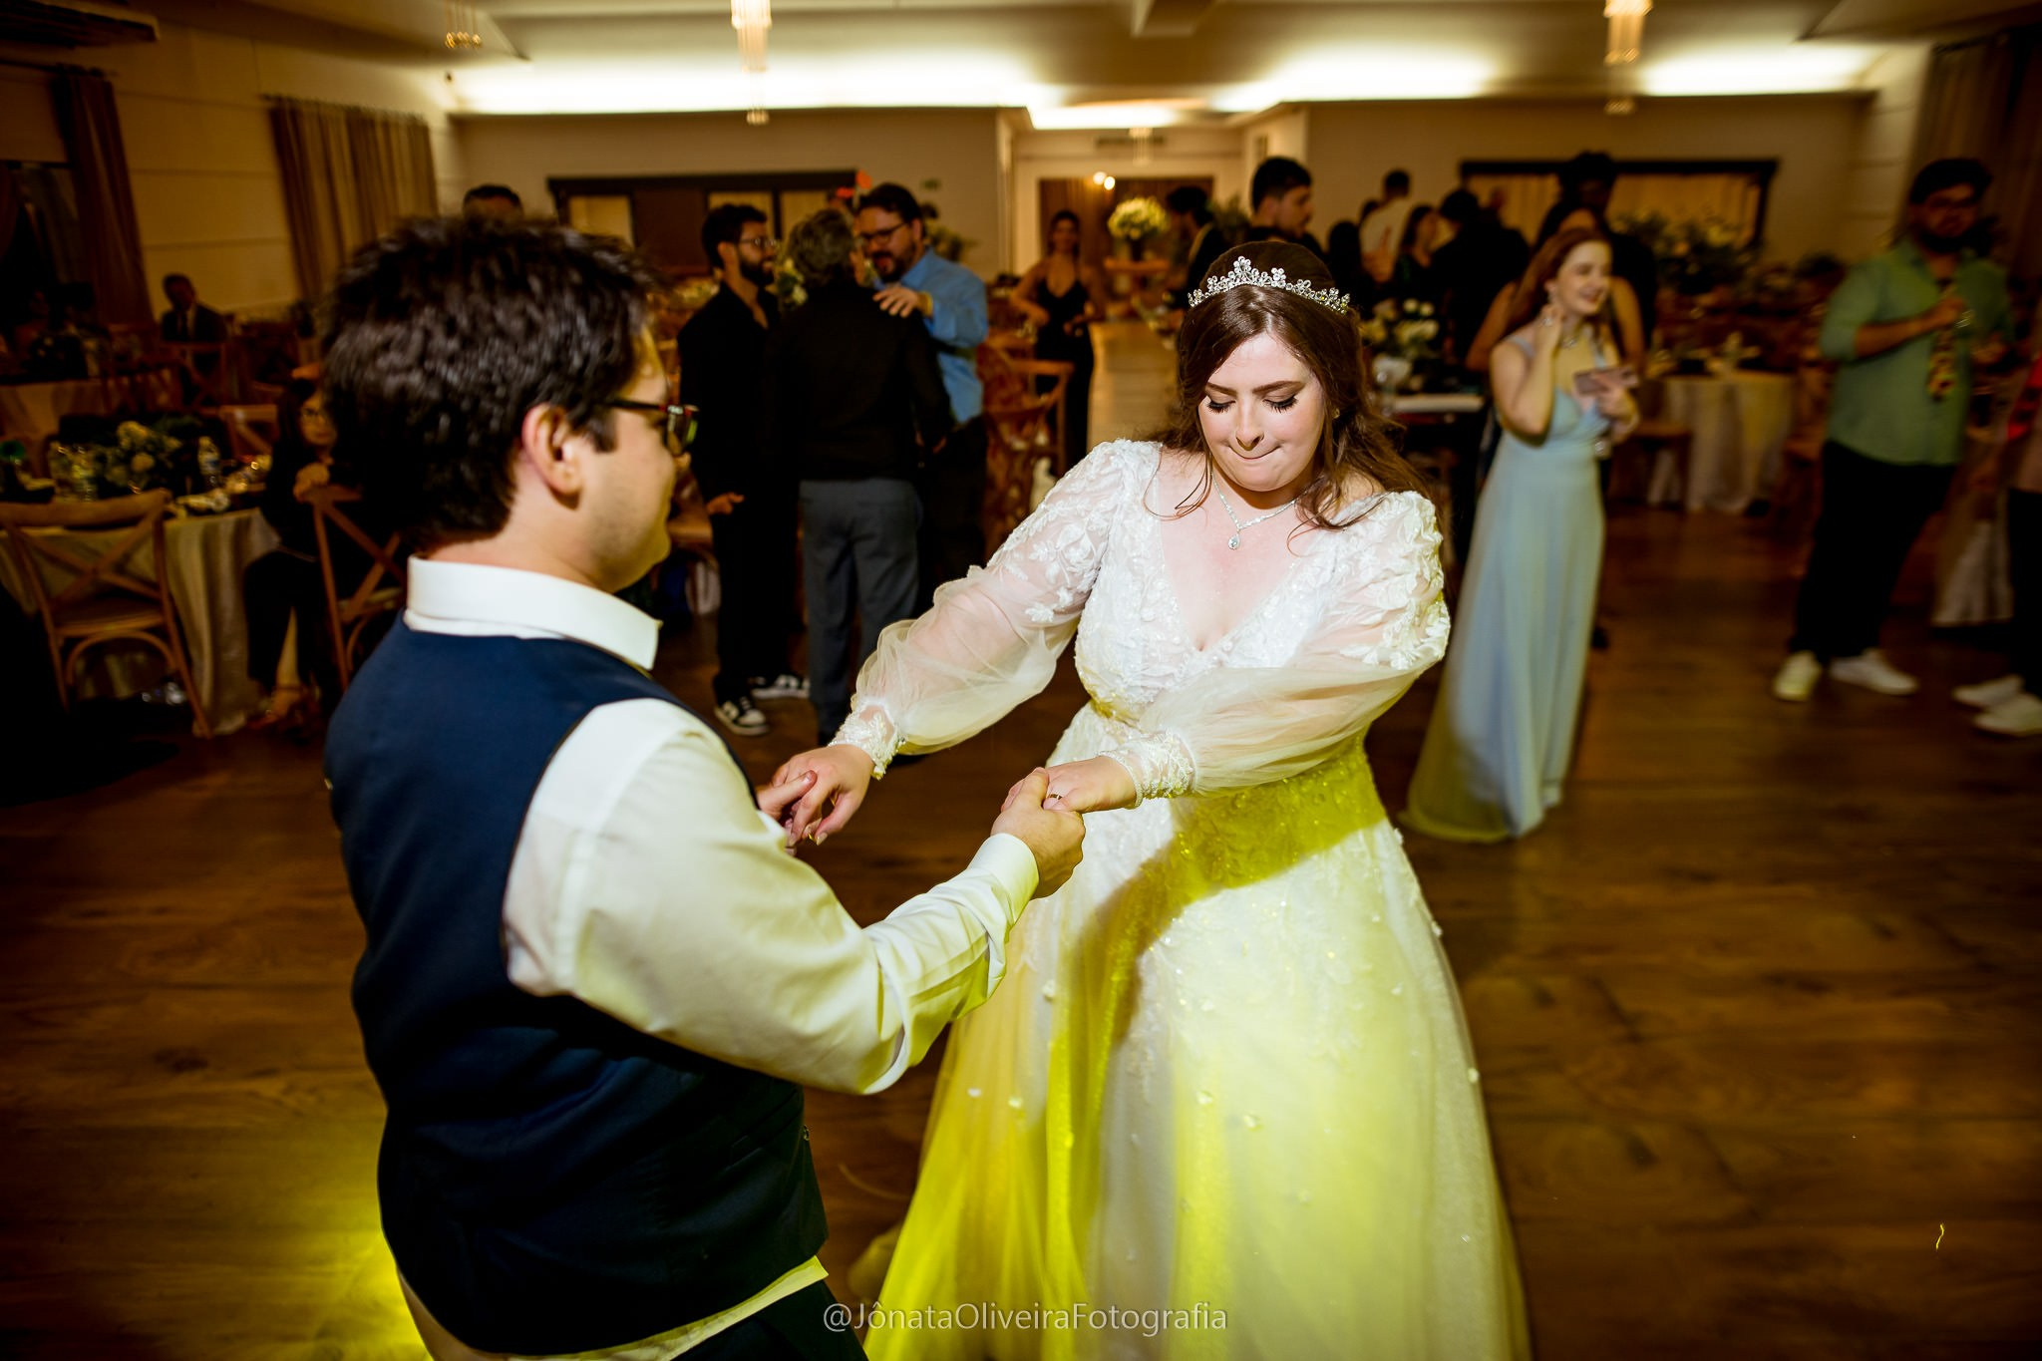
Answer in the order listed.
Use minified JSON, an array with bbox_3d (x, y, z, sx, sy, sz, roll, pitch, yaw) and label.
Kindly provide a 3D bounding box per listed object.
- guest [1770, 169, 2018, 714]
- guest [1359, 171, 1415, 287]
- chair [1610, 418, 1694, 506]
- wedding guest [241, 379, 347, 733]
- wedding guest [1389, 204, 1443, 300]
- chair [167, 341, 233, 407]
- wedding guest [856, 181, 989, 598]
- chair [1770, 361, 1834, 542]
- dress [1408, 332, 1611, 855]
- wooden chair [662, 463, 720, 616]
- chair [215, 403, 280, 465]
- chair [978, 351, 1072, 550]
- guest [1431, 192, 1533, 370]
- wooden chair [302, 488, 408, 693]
[{"bbox_3d":[3.023,-0.854,4.778,0.620,1.810,0.430,1,20,4],"label":"guest"},{"bbox_3d":[2.484,-2.566,9.605,0.500,1.800,0.350,-5,20,-11],"label":"guest"},{"bbox_3d":[3.667,-1.546,8.110,0.500,0.880,0.460,-7,20,-16],"label":"chair"},{"bbox_3d":[-2.317,-0.468,4.754,0.720,1.200,0.520,-11,22,-26],"label":"wedding guest"},{"bbox_3d":[2.141,-1.783,7.650,0.320,1.660,0.470,18,27,42],"label":"wedding guest"},{"bbox_3d":[-5.648,-1.947,9.571,0.480,0.870,0.520,-7,20,-16],"label":"chair"},{"bbox_3d":[-0.297,-0.857,4.915,0.520,1.780,0.500,18,27,42],"label":"wedding guest"},{"bbox_3d":[4.300,-1.208,7.139,0.460,0.880,0.500,0,20,3],"label":"chair"},{"bbox_3d":[1.358,-0.285,3.871,0.470,1.370,0.530,-13,23,-31],"label":"dress"},{"bbox_3d":[-1.396,-0.717,5.895,0.460,0.880,0.500,-1,20,-3],"label":"wooden chair"},{"bbox_3d":[-3.487,-0.746,6.027,0.460,0.880,0.500,6,21,18],"label":"chair"},{"bbox_3d":[0.058,-1.384,7.742,0.460,0.880,0.500,-5,20,-14],"label":"chair"},{"bbox_3d":[2.395,-1.783,7.495,0.520,1.730,0.380,-9,21,-22],"label":"guest"},{"bbox_3d":[-2.185,-0.318,4.819,0.480,0.870,0.520,-12,22,-28],"label":"wooden chair"}]

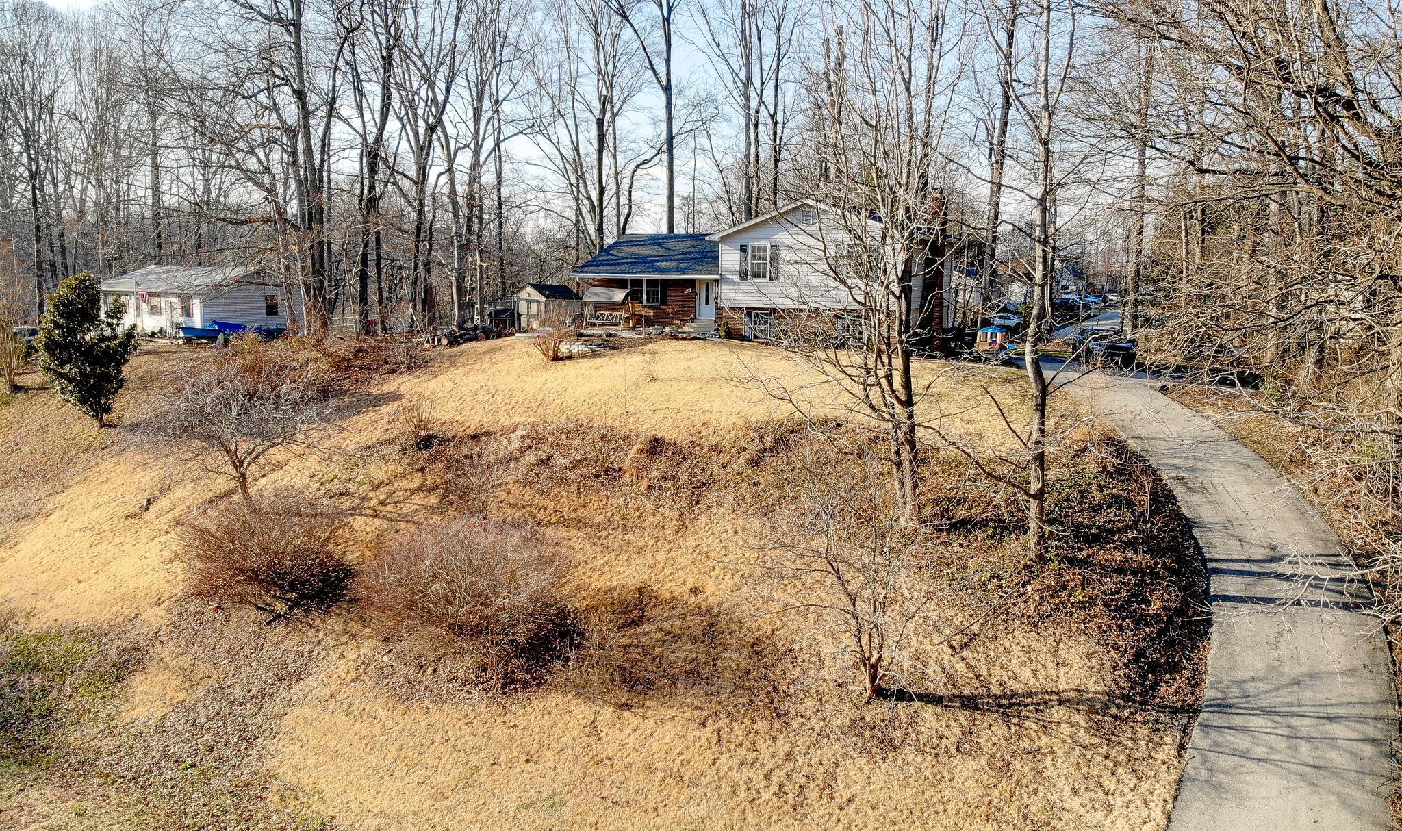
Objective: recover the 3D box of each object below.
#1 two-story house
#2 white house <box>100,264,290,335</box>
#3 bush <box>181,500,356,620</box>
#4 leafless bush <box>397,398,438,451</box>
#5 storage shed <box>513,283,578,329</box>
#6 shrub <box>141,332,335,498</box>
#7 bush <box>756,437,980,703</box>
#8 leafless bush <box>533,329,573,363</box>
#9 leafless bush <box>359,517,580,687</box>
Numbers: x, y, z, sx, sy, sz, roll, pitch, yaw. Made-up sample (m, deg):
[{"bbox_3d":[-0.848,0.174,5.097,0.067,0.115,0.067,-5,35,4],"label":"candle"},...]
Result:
[{"bbox_3d":[3.298,-7.001,48.113,17.186,6.398,9.300,4,9,26],"label":"two-story house"},{"bbox_3d":[-32.363,-7.522,63.003,13.200,4.059,7.300,6,10,34],"label":"white house"},{"bbox_3d":[-8.438,2.807,18.874,3.295,2.002,2.966,-4,9,-24],"label":"bush"},{"bbox_3d":[-7.309,0.240,25.077,1.053,1.310,1.000,-2,8,-16],"label":"leafless bush"},{"bbox_3d":[-8.830,-6.390,56.560,2.191,2.511,3.203,5,9,32],"label":"storage shed"},{"bbox_3d":[-10.628,0.100,22.230,4.348,3.557,3.913,-4,9,-26],"label":"shrub"},{"bbox_3d":[2.700,2.503,15.701,3.539,3.910,3.185,1,8,10],"label":"bush"},{"bbox_3d":[-5.520,-2.555,35.995,1.392,1.165,1.322,-1,8,-9],"label":"leafless bush"},{"bbox_3d":[-4.133,3.330,17.332,3.869,2.524,3.288,-2,8,-14],"label":"leafless bush"}]

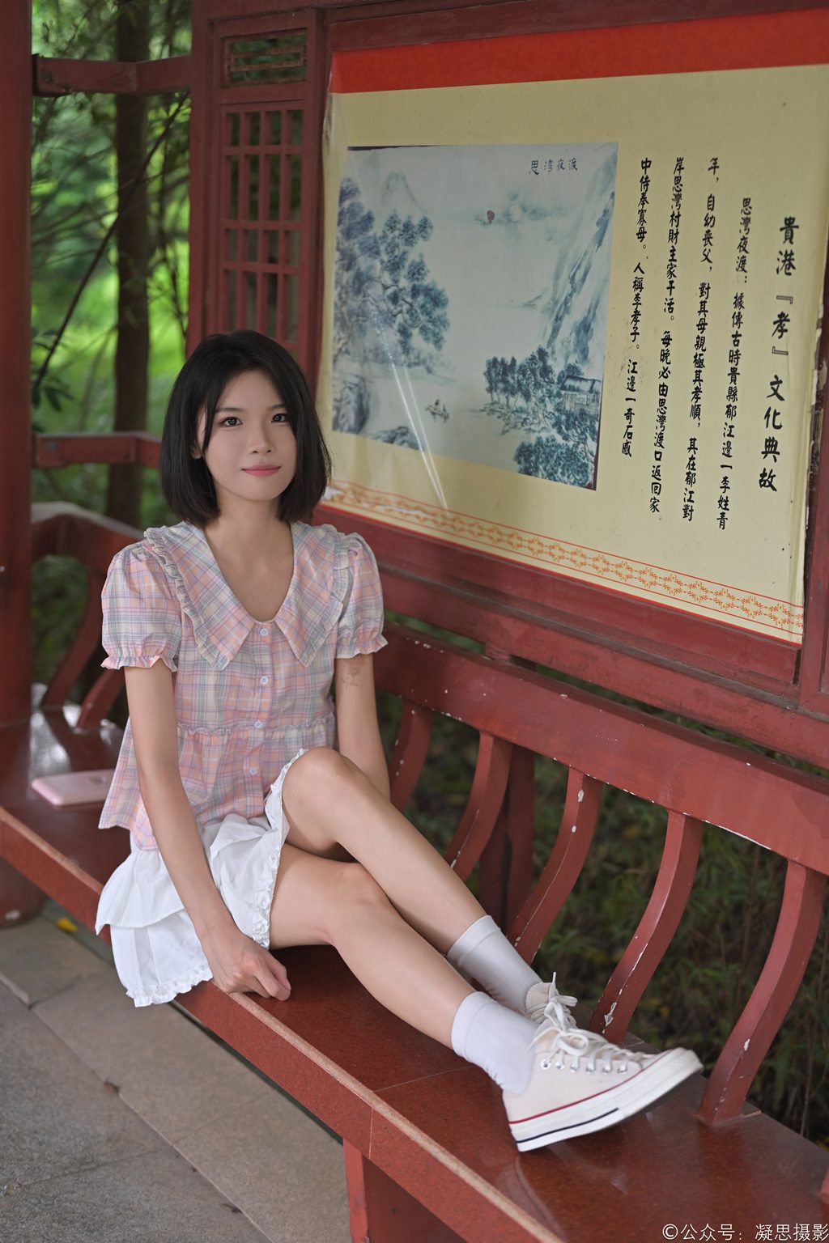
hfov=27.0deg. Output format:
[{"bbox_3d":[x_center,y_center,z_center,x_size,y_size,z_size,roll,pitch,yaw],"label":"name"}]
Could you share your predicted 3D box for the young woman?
[{"bbox_3d":[-0.078,0.088,2.160,0.490,0.850,0.880,-5,15,-30],"label":"young woman"}]

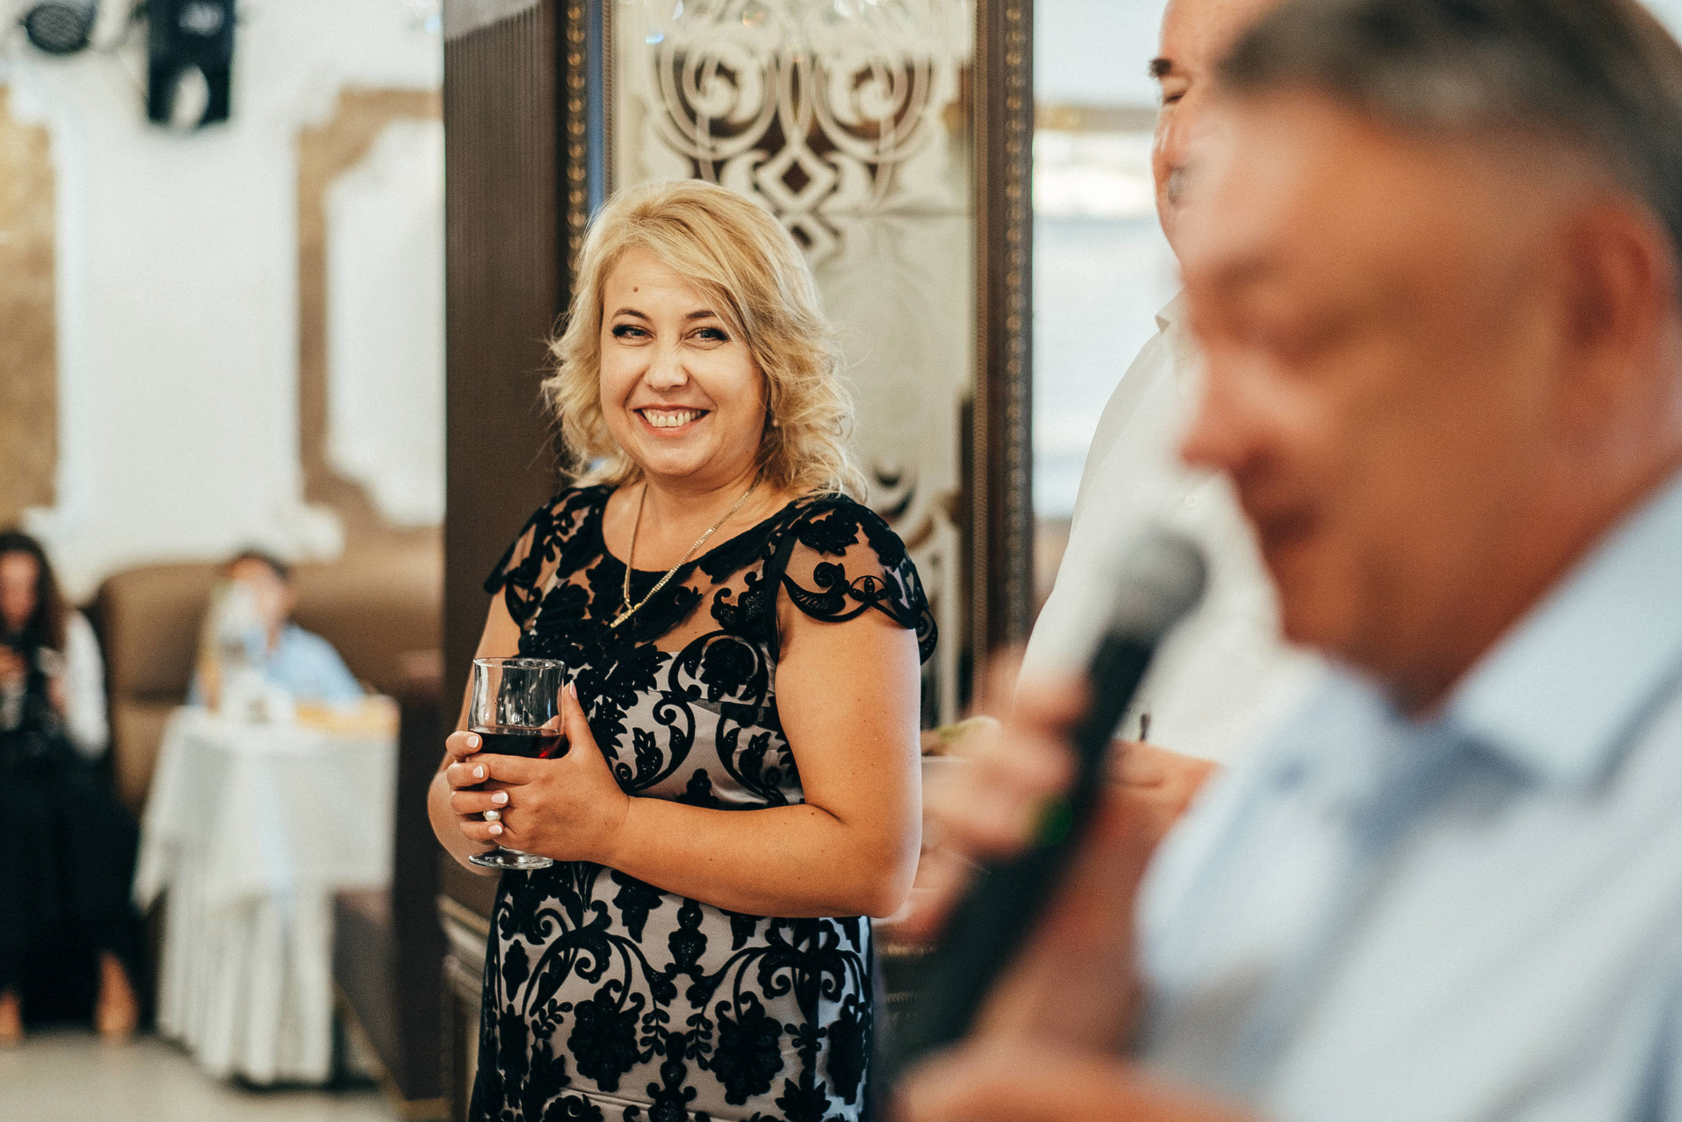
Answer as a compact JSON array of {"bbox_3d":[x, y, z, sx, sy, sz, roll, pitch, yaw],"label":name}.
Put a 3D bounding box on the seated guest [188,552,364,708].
[{"bbox_3d":[-1.400,0.535,9.720,0.460,1.140,0.680,0,2,3],"label":"seated guest"}]

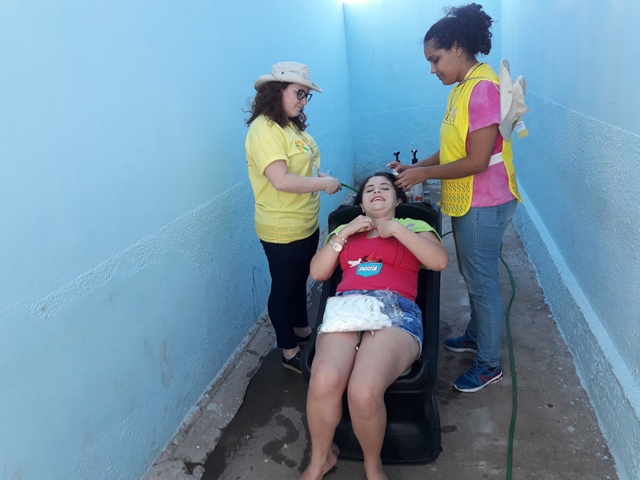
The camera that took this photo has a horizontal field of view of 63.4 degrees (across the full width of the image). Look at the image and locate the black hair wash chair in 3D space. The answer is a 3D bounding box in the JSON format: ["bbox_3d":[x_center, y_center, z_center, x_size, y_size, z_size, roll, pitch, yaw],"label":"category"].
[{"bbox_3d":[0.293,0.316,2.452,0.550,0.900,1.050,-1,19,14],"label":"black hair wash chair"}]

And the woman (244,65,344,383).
[{"bbox_3d":[-0.077,-0.083,2.682,0.470,1.580,0.460,2,19,21],"label":"woman"}]

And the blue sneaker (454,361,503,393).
[{"bbox_3d":[0.781,0.654,2.557,0.262,0.106,0.098,-13,20,-23],"label":"blue sneaker"}]

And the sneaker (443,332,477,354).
[{"bbox_3d":[0.823,0.549,2.861,0.262,0.106,0.098,0,19,15],"label":"sneaker"}]

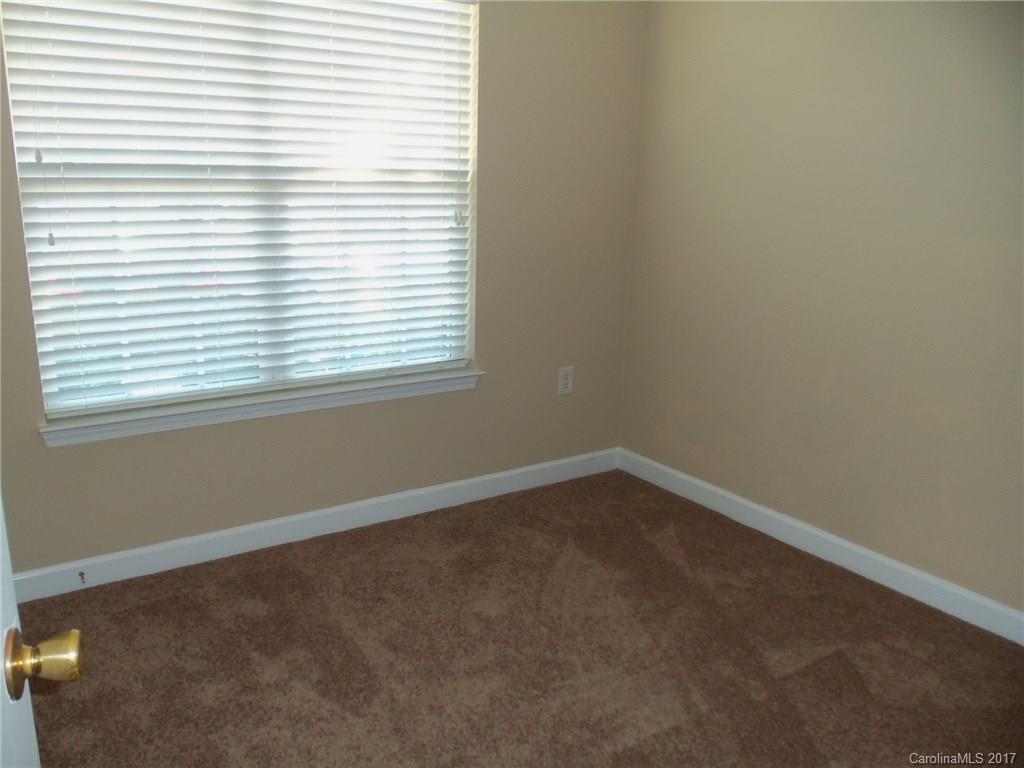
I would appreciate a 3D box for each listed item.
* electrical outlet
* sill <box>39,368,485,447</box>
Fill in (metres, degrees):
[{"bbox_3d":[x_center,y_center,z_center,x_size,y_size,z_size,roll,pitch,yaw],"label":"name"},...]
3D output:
[{"bbox_3d":[0.240,-0.015,3.771,0.071,0.115,0.009,-8,17,-34],"label":"electrical outlet"},{"bbox_3d":[-0.798,0.064,3.084,1.601,0.075,0.090,-8,17,-34],"label":"sill"}]

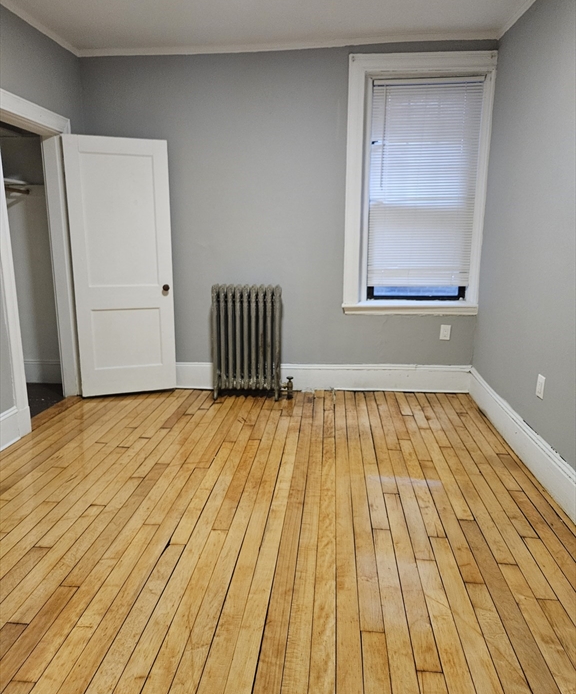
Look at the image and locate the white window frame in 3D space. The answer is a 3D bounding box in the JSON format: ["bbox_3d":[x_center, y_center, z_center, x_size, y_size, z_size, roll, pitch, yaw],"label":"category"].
[{"bbox_3d":[0.986,-1.205,3.952,1.056,1.927,0.140,1,13,5],"label":"white window frame"}]

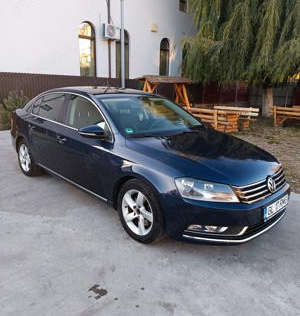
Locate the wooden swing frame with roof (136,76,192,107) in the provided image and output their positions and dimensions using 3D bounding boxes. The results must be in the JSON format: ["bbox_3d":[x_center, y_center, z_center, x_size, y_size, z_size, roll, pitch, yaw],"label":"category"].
[{"bbox_3d":[0.647,-2.600,12.133,2.200,1.920,1.280,-10,18,-37],"label":"wooden swing frame with roof"}]

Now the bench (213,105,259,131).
[{"bbox_3d":[3.026,-1.445,10.119,1.650,0.780,0.620,9,17,29],"label":"bench"}]

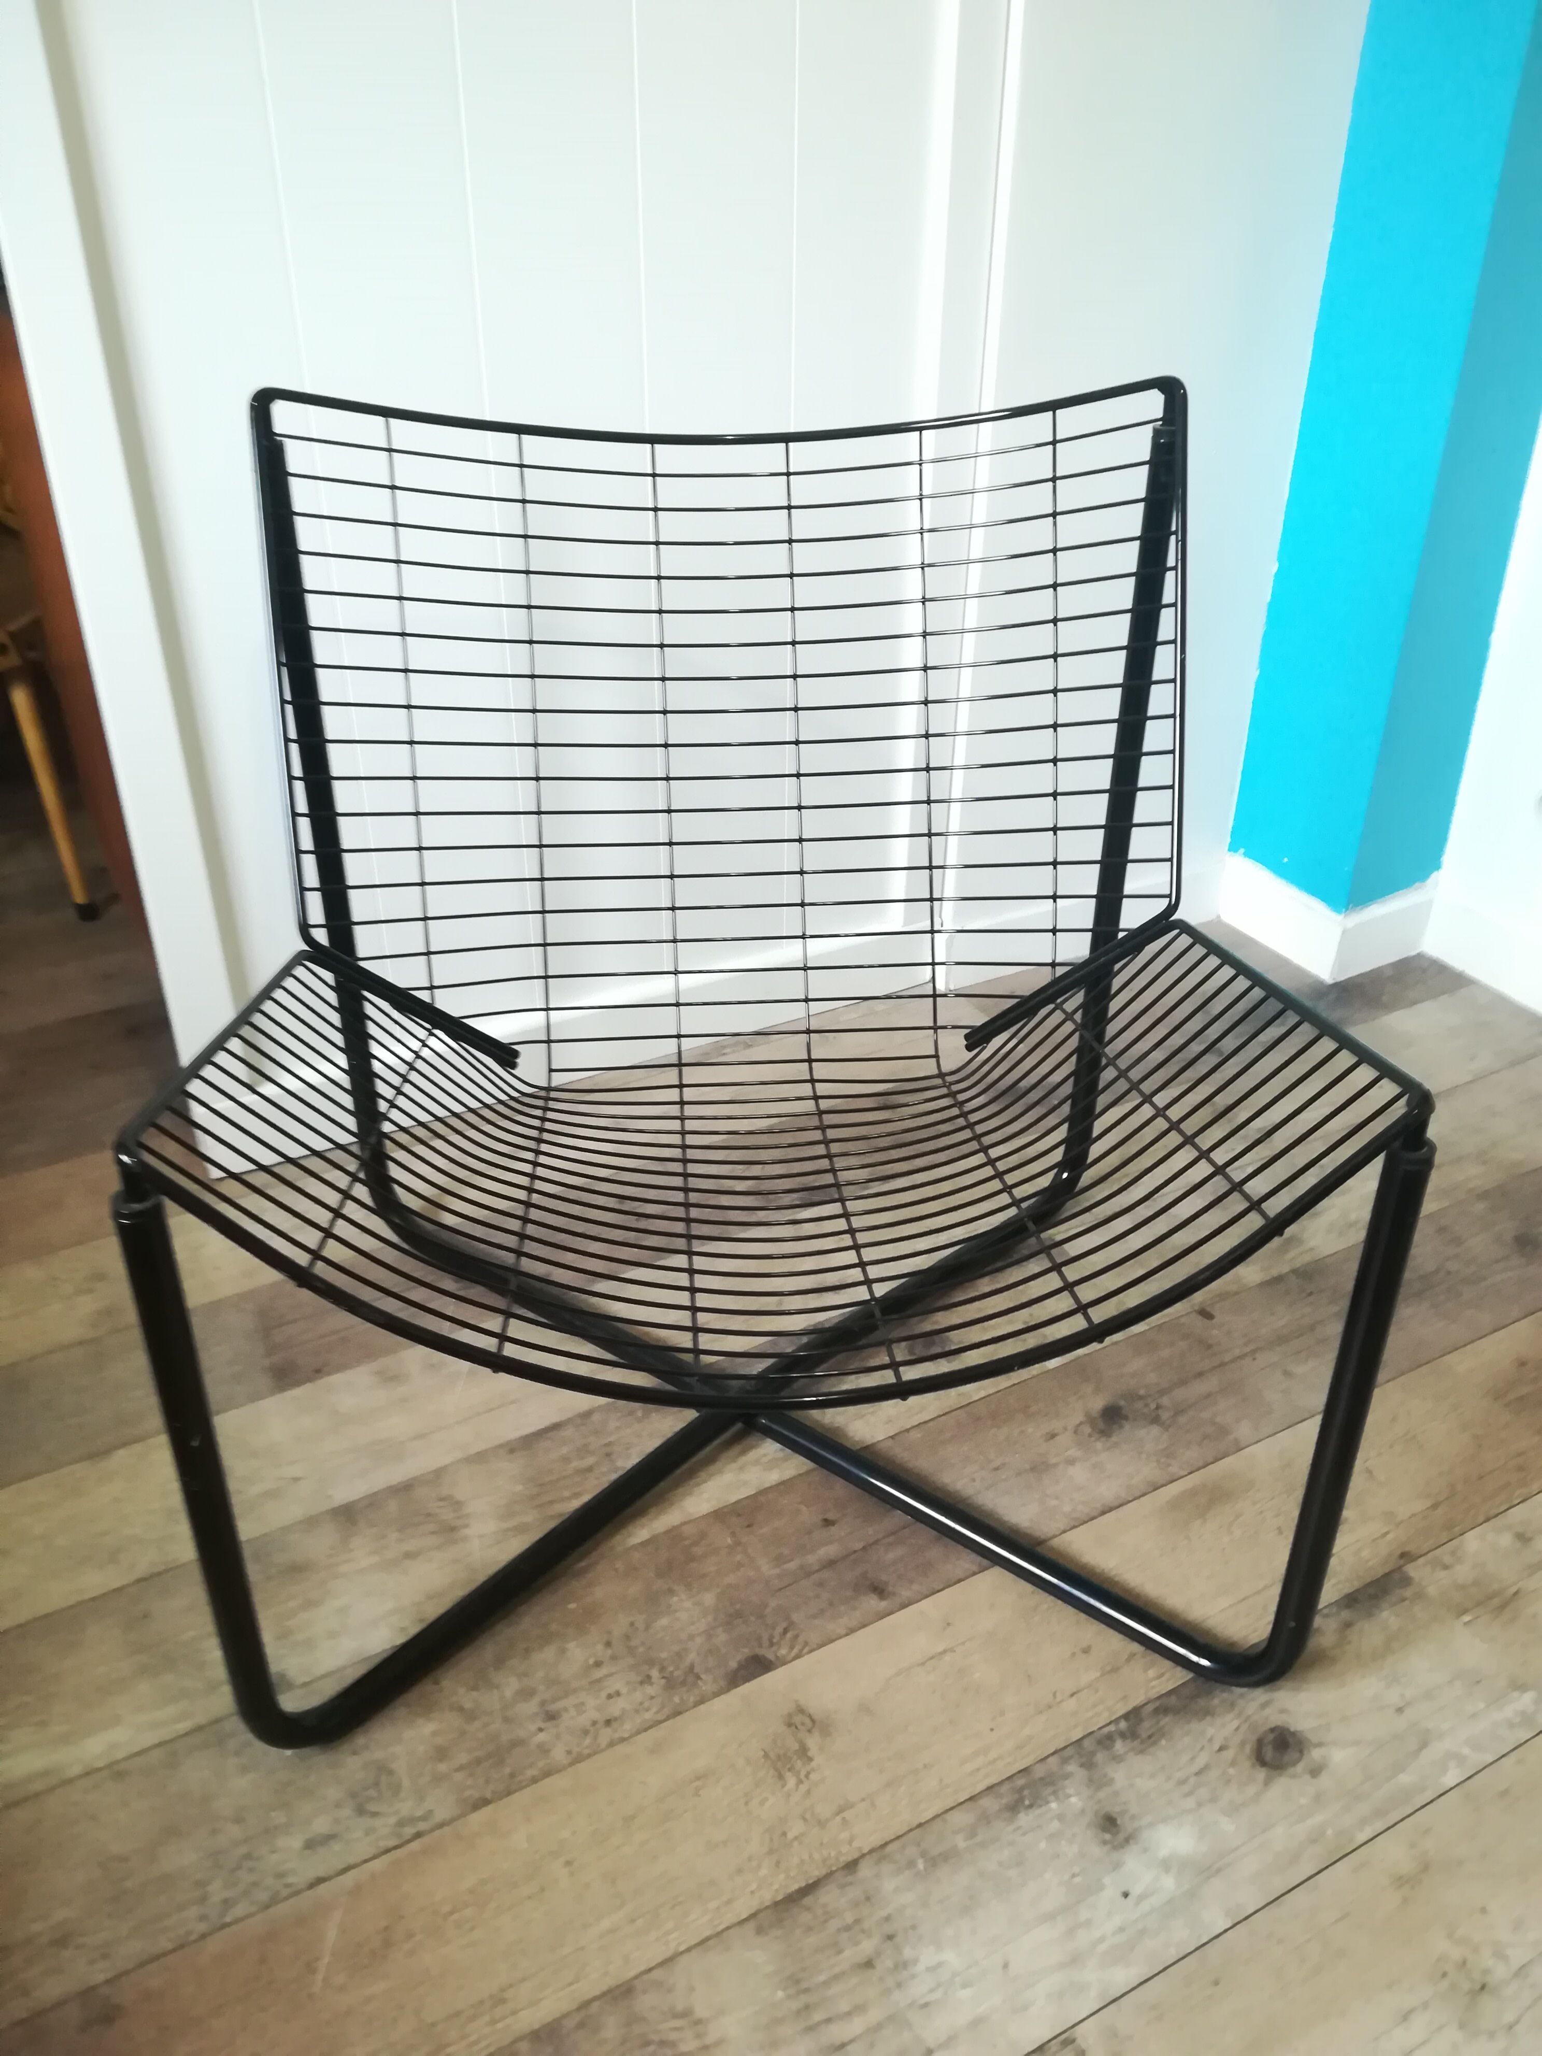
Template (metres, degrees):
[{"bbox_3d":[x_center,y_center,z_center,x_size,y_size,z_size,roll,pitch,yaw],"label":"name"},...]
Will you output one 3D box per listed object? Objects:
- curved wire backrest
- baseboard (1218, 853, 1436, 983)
[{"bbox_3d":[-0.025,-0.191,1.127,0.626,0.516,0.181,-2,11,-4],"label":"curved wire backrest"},{"bbox_3d":[0.663,-0.144,1.846,0.154,0.078,0.184,-15,34,-25],"label":"baseboard"}]

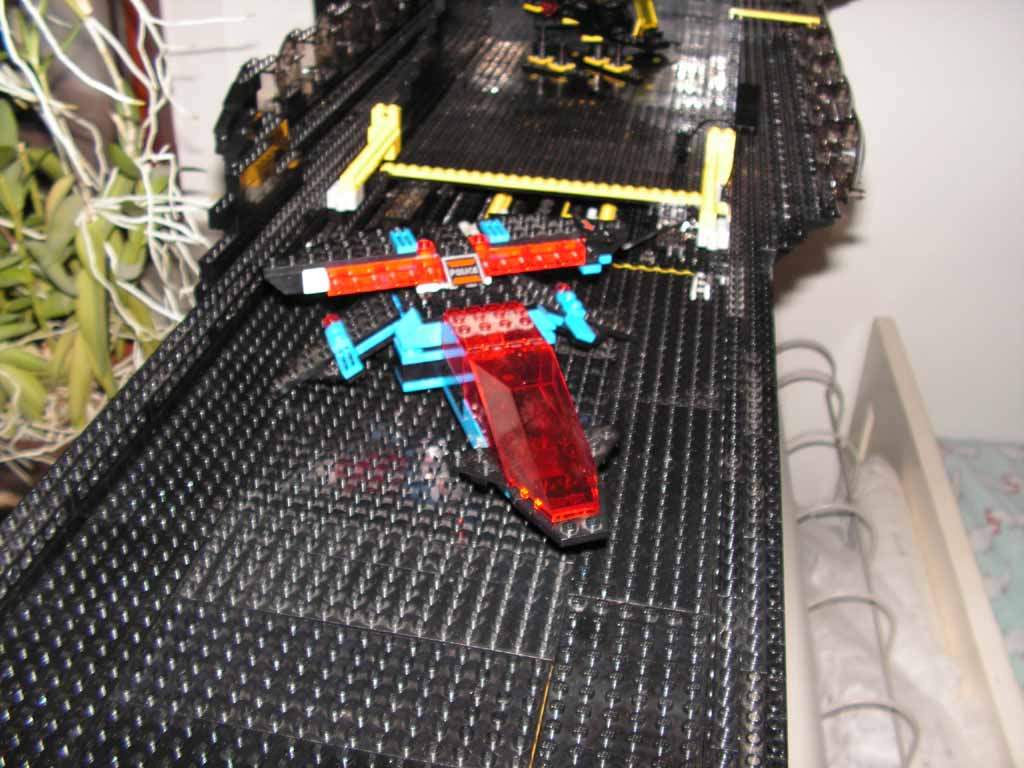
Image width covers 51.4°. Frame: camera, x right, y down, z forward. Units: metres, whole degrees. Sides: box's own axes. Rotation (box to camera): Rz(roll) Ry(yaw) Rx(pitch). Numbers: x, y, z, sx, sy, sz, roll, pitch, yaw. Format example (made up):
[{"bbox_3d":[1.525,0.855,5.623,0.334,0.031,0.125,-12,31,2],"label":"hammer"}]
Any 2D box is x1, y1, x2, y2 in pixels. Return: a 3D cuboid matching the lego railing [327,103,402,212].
[{"bbox_3d":[-0.088,-0.138,0.640,0.017,0.036,0.088,7,34,8],"label":"lego railing"}]

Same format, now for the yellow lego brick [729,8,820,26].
[{"bbox_3d":[0.238,-0.332,0.966,0.081,0.007,0.007,12,35,15],"label":"yellow lego brick"}]

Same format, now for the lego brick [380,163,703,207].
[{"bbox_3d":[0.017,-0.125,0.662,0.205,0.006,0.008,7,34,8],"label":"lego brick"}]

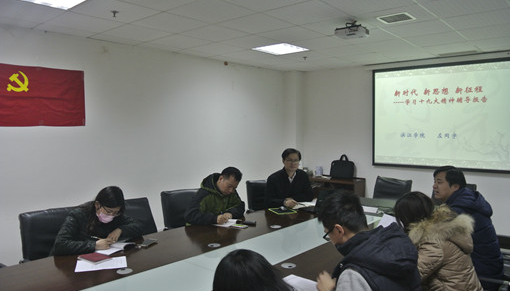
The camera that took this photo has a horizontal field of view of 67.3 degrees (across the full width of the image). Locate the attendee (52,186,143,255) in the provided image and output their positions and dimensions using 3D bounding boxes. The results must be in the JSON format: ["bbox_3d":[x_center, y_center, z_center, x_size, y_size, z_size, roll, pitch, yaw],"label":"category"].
[{"bbox_3d":[-1.188,0.900,2.866,0.740,1.170,0.700,3,5,43],"label":"attendee"}]

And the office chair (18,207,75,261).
[{"bbox_3d":[-1.430,1.003,2.922,0.560,0.960,0.620,-3,5,-43],"label":"office chair"}]

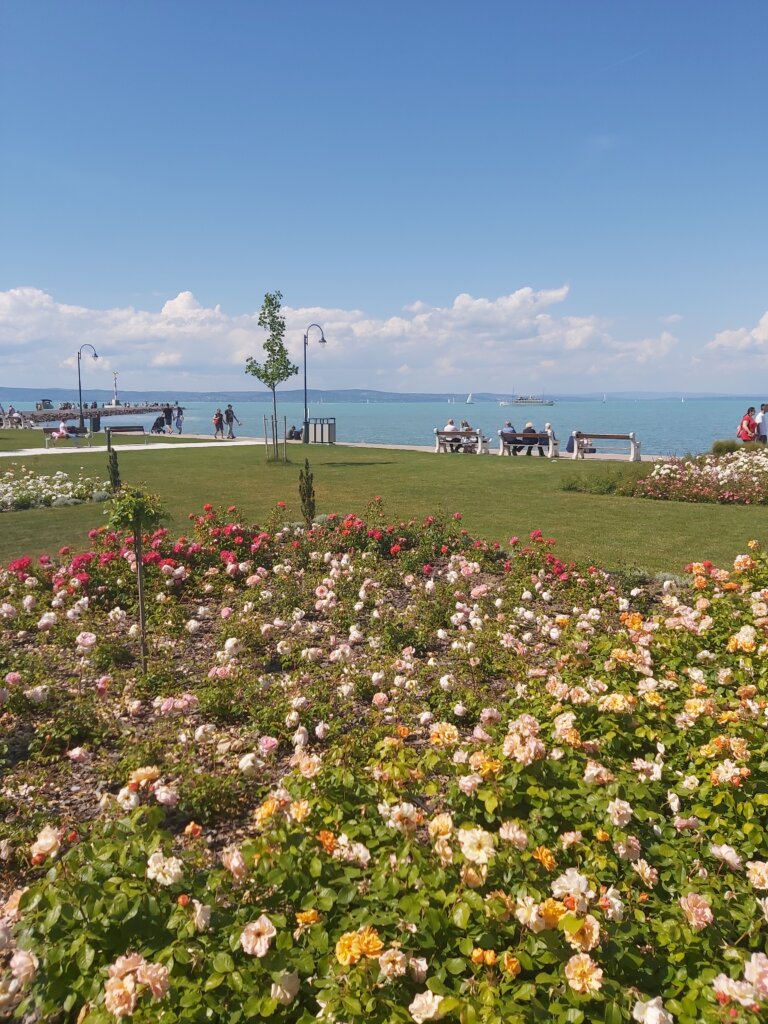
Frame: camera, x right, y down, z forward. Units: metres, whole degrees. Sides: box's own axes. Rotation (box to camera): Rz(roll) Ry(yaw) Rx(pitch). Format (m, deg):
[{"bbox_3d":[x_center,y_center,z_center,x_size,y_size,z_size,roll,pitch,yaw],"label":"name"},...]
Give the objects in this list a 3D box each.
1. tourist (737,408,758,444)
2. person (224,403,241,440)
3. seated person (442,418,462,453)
[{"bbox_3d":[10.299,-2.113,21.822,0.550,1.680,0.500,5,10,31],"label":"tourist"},{"bbox_3d":[-7.902,-4.671,39.860,0.540,1.760,0.650,7,11,41],"label":"person"},{"bbox_3d":[2.641,-2.868,29.164,0.500,1.240,0.750,5,10,33],"label":"seated person"}]

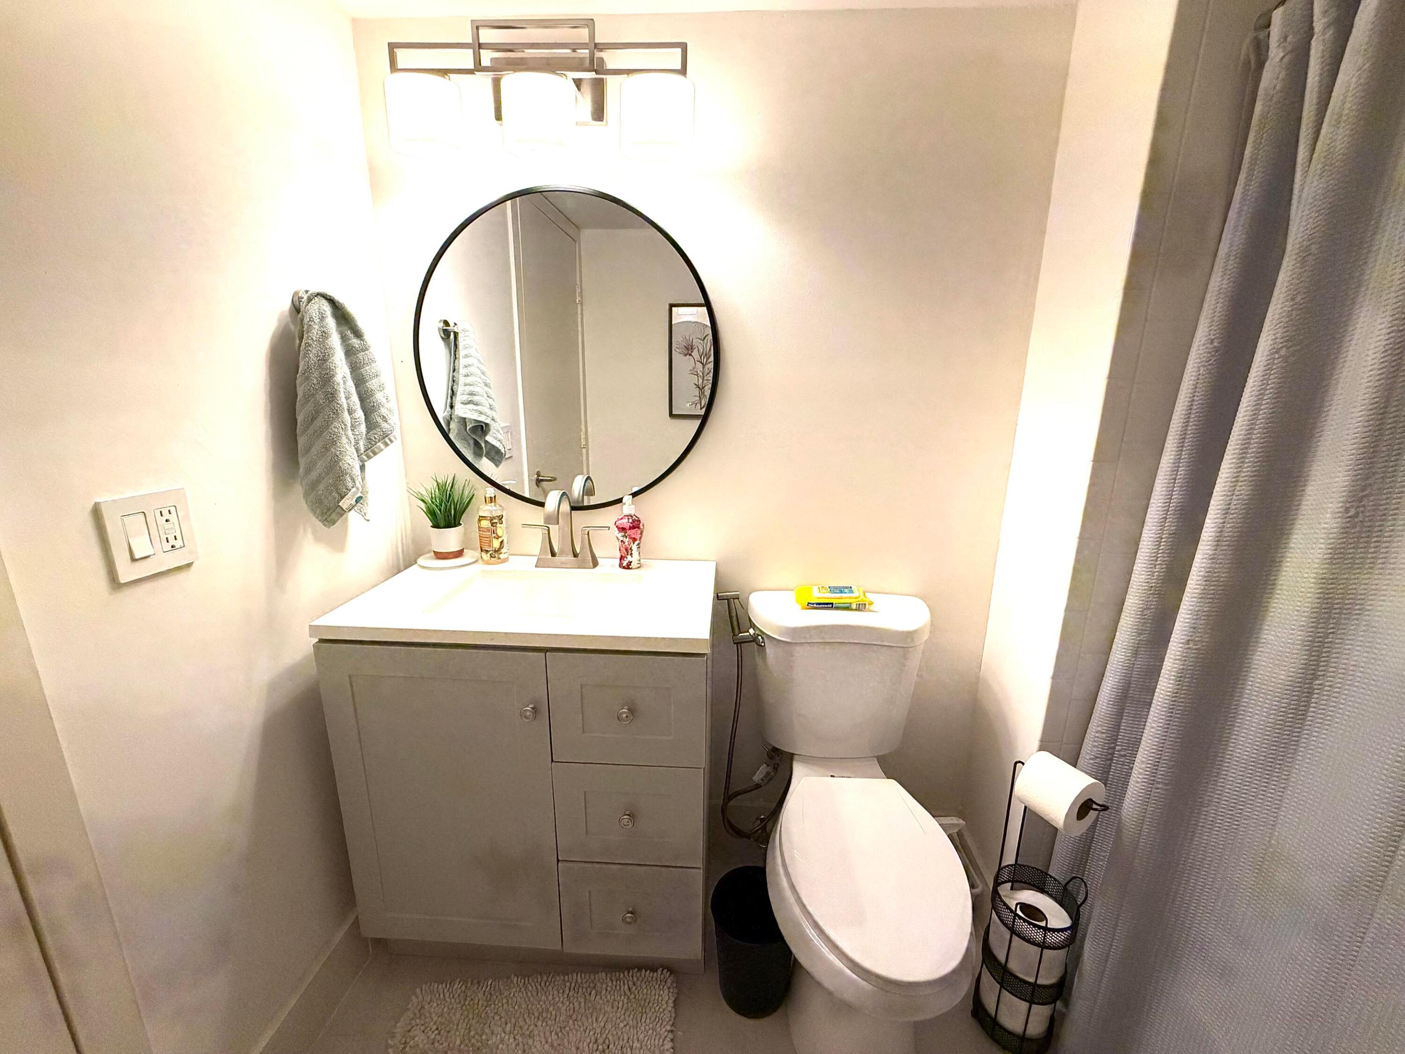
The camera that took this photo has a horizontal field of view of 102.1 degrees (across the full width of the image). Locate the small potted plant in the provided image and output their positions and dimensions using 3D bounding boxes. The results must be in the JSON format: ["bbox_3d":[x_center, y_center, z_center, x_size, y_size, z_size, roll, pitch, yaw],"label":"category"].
[{"bbox_3d":[-0.667,-0.023,1.464,0.170,0.223,0.142,2,14,3],"label":"small potted plant"}]

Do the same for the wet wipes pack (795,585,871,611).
[{"bbox_3d":[0.328,0.176,1.436,0.182,0.036,0.094,2,14,3],"label":"wet wipes pack"}]

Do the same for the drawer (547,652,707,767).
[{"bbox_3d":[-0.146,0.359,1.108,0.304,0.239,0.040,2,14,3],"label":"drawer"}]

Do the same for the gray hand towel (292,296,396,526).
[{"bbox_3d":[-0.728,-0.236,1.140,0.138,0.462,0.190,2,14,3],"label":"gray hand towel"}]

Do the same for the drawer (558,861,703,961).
[{"bbox_3d":[-0.148,0.796,1.387,0.308,0.243,0.360,2,14,3],"label":"drawer"}]

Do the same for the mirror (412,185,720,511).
[{"bbox_3d":[-0.337,-0.416,1.406,0.765,0.765,0.026,2,14,3],"label":"mirror"}]

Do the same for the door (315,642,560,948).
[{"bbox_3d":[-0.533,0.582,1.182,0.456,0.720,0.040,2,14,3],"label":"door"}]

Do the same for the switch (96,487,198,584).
[{"bbox_3d":[-0.806,0.010,0.833,0.013,0.117,0.118,2,14,3],"label":"switch"}]

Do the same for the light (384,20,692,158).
[{"bbox_3d":[-0.346,-0.921,1.201,0.650,0.235,0.175,2,14,3],"label":"light"}]

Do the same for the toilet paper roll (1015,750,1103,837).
[{"bbox_3d":[0.682,0.507,1.087,0.112,0.112,0.100,-6,16,-24],"label":"toilet paper roll"}]

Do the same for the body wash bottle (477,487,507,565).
[{"bbox_3d":[-0.546,-0.006,1.482,0.075,0.198,0.068,3,14,8],"label":"body wash bottle"}]

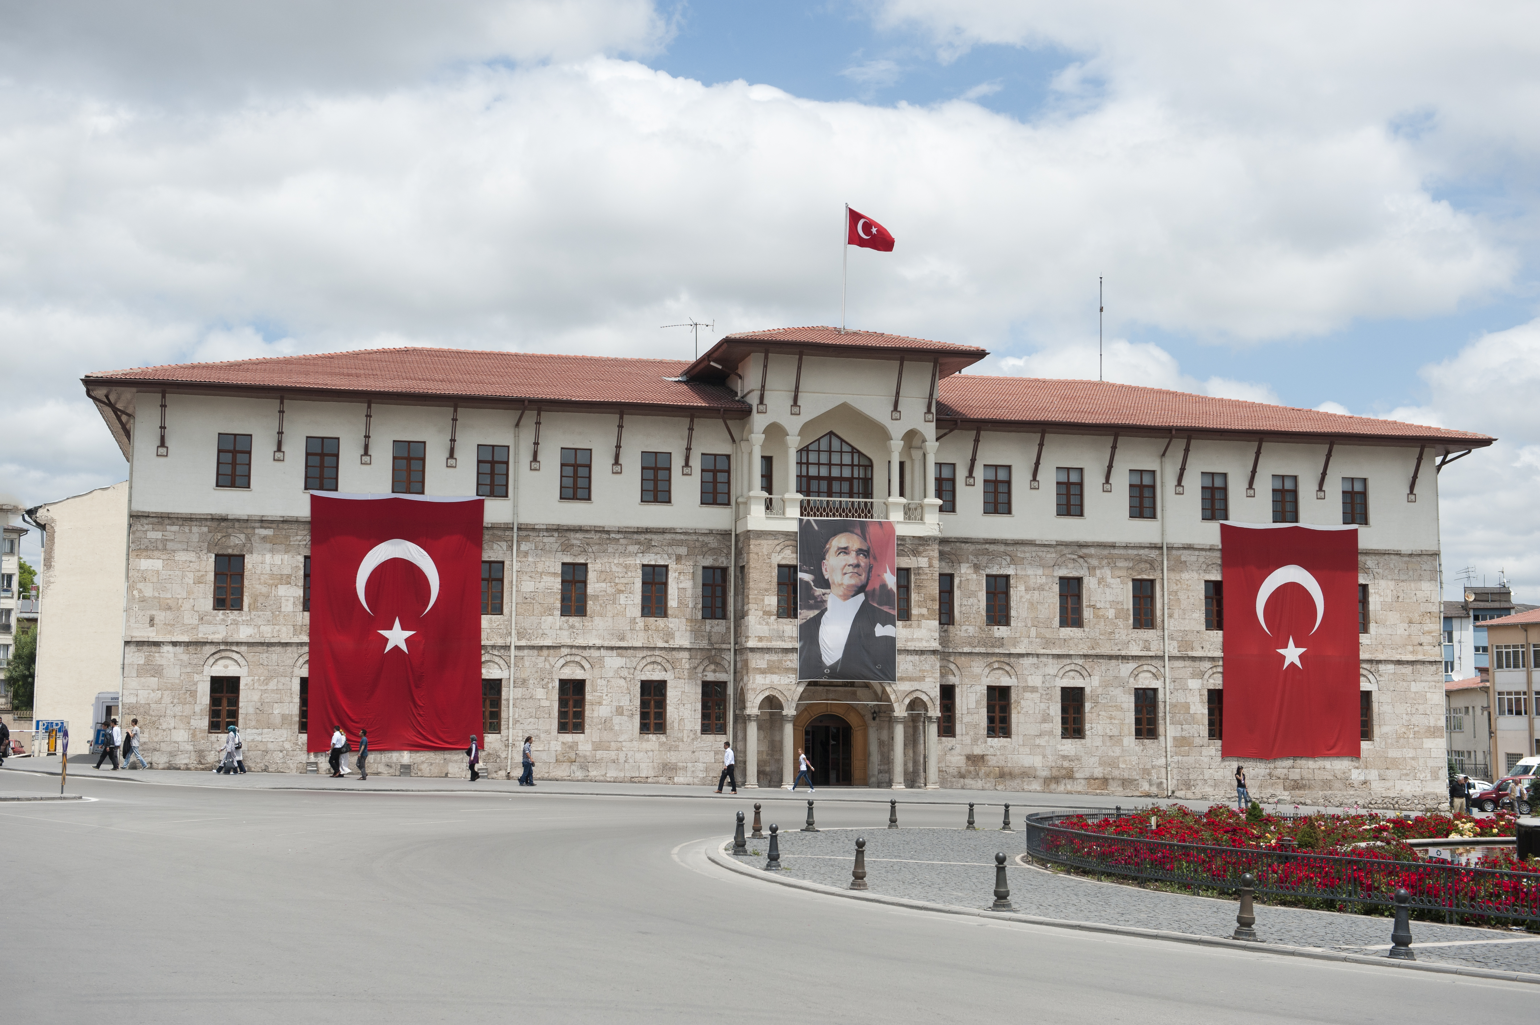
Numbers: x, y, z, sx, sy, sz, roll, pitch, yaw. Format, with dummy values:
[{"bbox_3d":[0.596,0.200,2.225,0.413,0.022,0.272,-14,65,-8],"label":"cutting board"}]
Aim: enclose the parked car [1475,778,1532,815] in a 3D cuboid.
[{"bbox_3d":[34.877,13.287,96.800,4.050,1.770,1.730,0,-7,6],"label":"parked car"}]

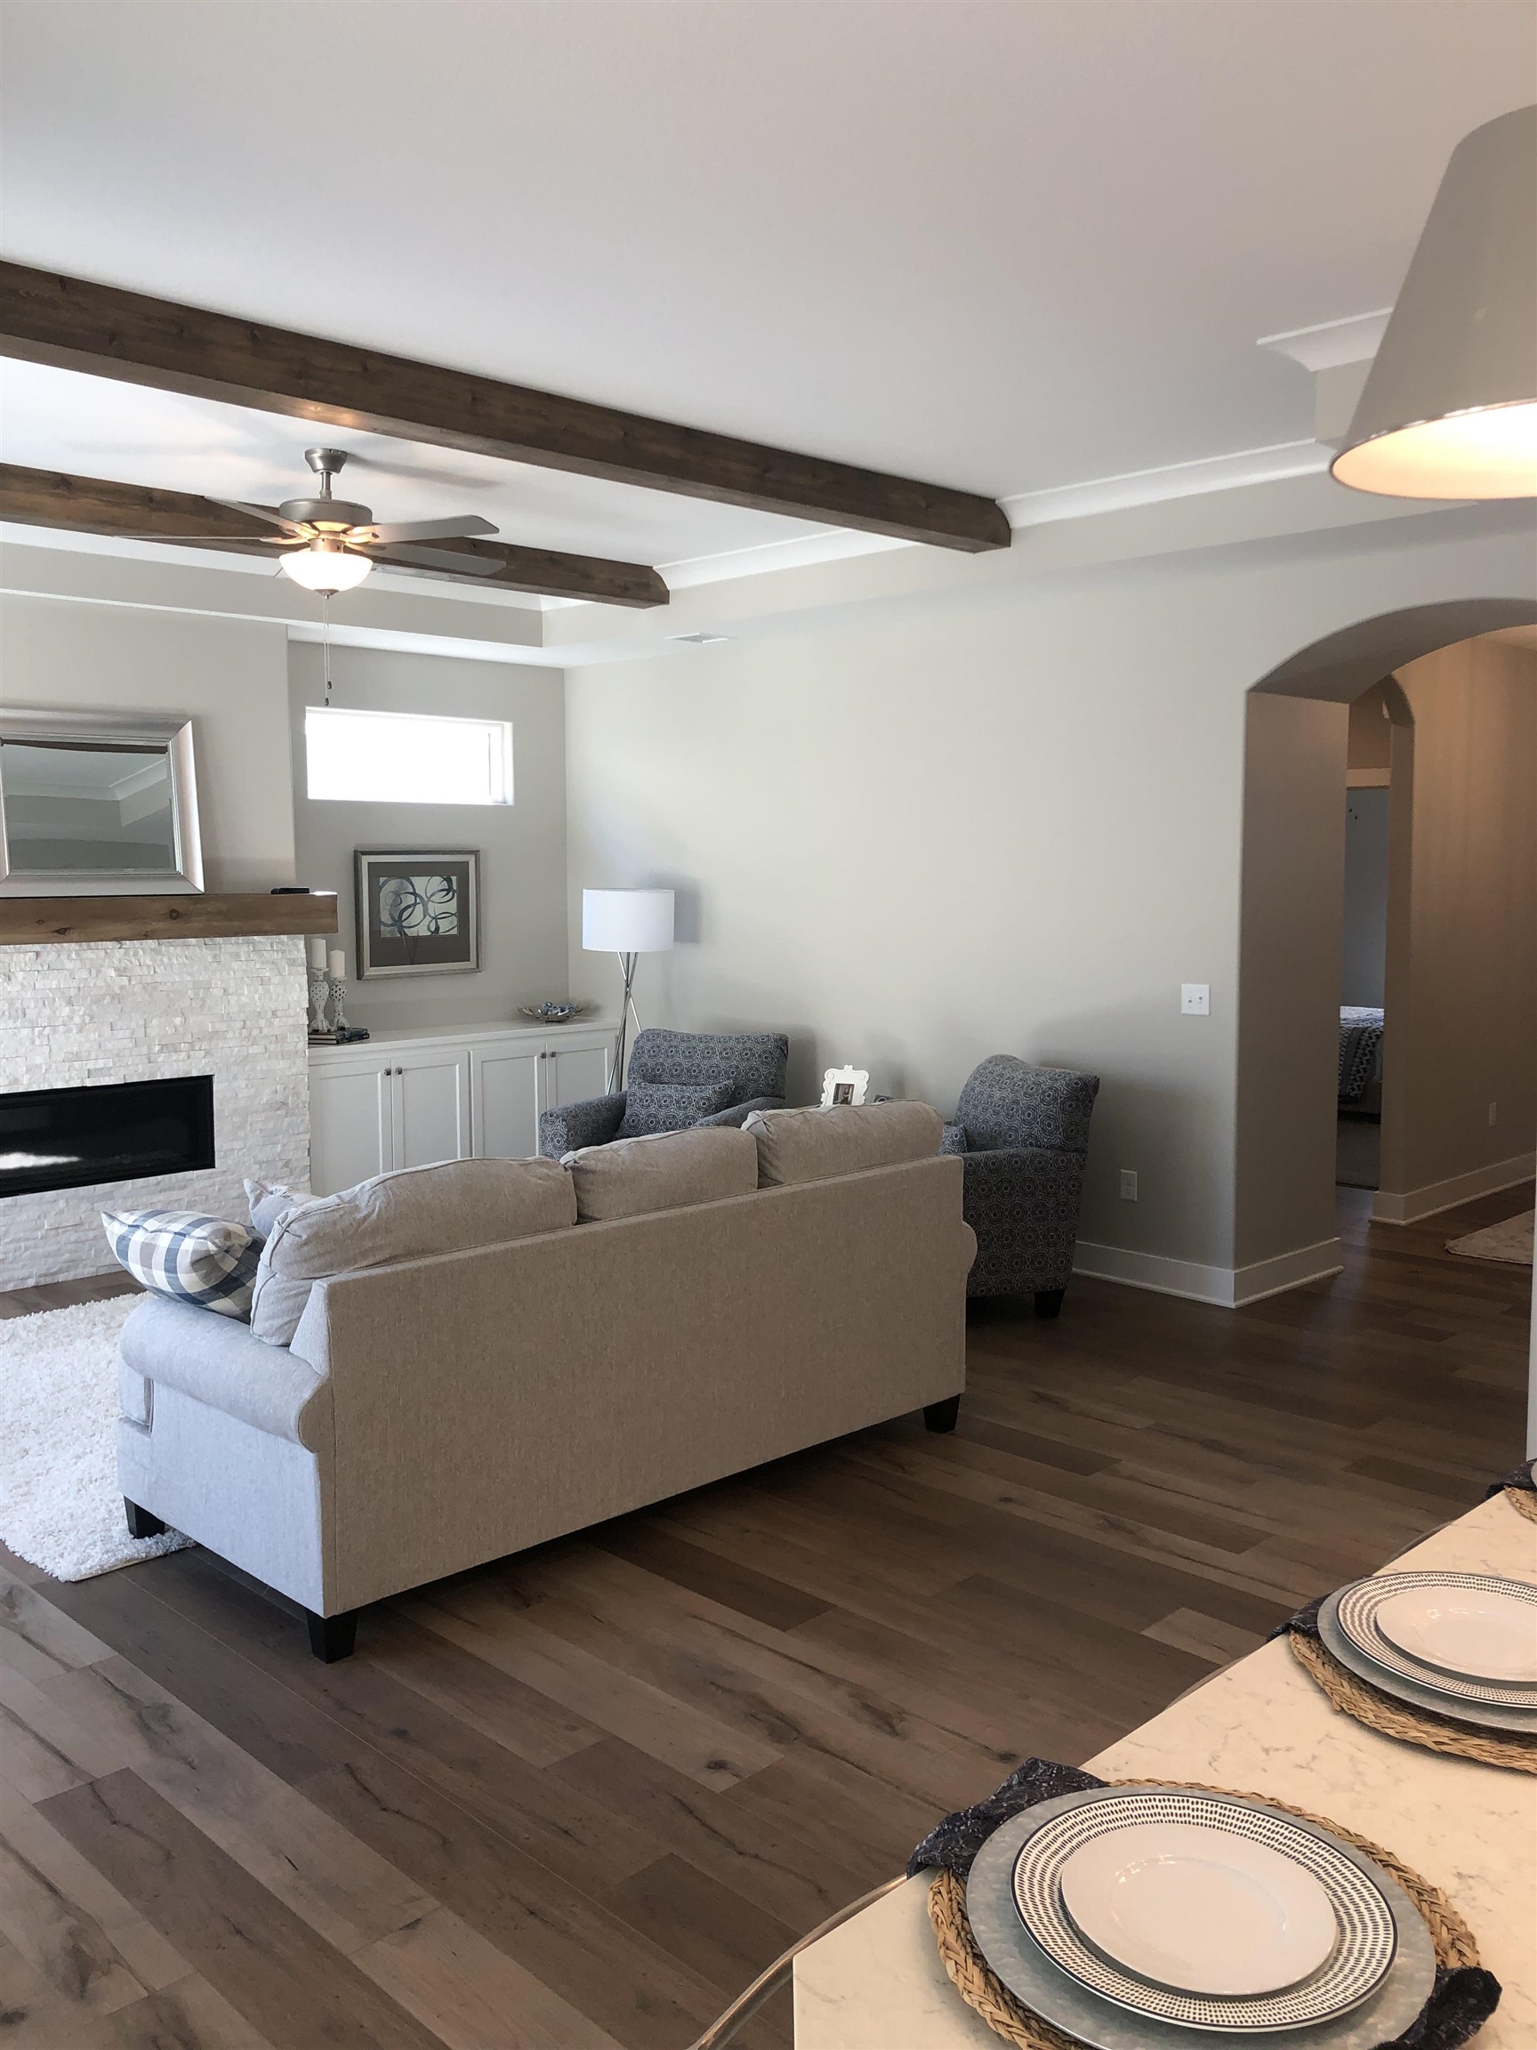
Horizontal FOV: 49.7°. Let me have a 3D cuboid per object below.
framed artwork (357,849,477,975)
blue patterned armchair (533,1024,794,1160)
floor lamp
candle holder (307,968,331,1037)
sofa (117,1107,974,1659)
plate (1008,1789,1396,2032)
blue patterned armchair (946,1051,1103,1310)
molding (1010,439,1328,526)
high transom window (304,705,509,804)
[{"bbox_3d":[-1.759,-0.568,8.440,0.730,0.632,0.040,-6,8,-45],"label":"framed artwork"},{"bbox_3d":[-0.452,0.522,7.494,0.790,0.905,0.890,2,6,20],"label":"blue patterned armchair"},{"bbox_3d":[-0.700,0.099,8.406,0.470,1.573,0.470,0,6,0],"label":"floor lamp"},{"bbox_3d":[-2.129,-0.116,7.842,0.105,0.304,0.105,-6,8,-45],"label":"candle holder"},{"bbox_3d":[-0.520,0.762,4.569,2.270,0.990,1.020,-6,8,-45],"label":"sofa"},{"bbox_3d":[0.311,0.642,1.197,0.266,0.025,0.266,0,6,0],"label":"plate"},{"bbox_3d":[0.709,0.620,6.422,0.880,0.905,0.780,-2,6,-17],"label":"blue patterned armchair"},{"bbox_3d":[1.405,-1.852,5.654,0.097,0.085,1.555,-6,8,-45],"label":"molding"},{"bbox_3d":[-1.810,-1.343,8.403,1.210,0.438,0.100,-6,8,-45],"label":"high transom window"}]

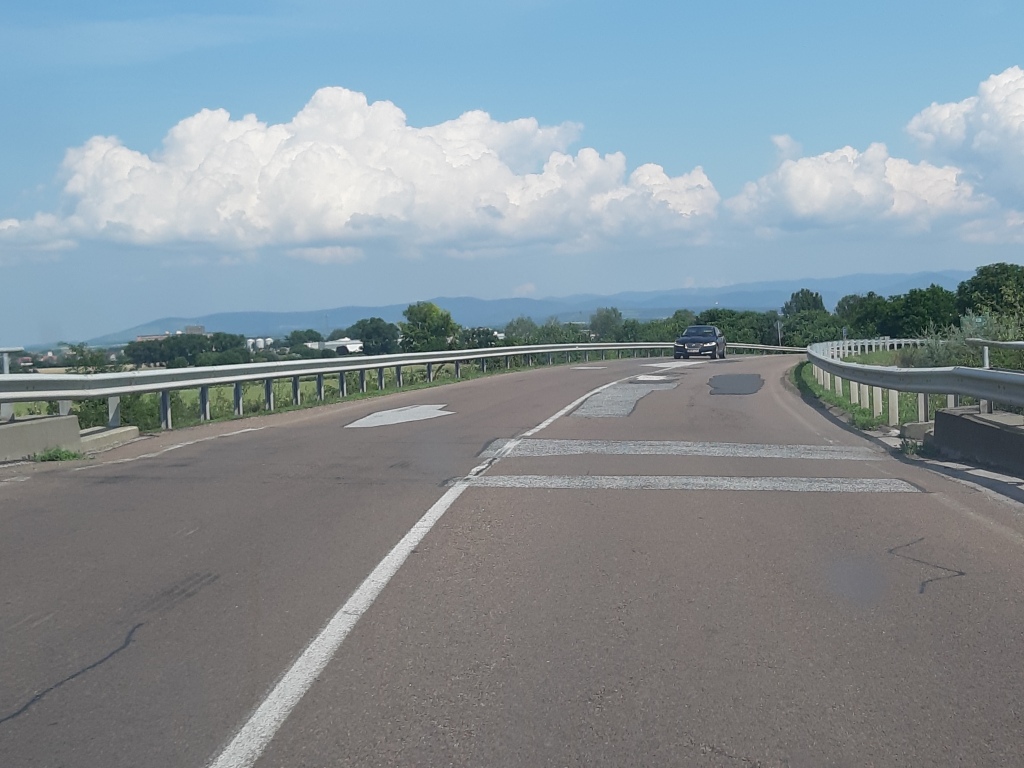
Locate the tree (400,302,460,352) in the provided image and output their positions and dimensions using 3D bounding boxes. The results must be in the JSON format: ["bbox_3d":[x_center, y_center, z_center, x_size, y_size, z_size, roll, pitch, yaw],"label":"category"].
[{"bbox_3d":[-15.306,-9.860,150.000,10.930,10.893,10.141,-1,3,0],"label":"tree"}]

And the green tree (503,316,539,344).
[{"bbox_3d":[1.490,-8.852,140.000,6.121,5.960,5.995,-1,3,0],"label":"green tree"}]

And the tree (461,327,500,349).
[{"bbox_3d":[-6.705,-9.046,170.000,8.258,6.385,7.662,-1,3,0],"label":"tree"}]

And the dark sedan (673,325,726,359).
[{"bbox_3d":[8.503,-1.860,36.000,1.920,1.460,4.950,0,4,21],"label":"dark sedan"}]

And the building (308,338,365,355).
[{"bbox_3d":[-86.184,-17.823,390.000,27.471,8.789,22.000,-1,3,6],"label":"building"}]

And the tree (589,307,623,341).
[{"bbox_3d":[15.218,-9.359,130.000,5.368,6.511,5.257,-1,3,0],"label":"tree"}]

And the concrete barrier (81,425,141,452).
[{"bbox_3d":[-5.200,0.690,9.950,0.500,0.170,1.500,-1,3,0],"label":"concrete barrier"}]

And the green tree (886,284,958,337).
[{"bbox_3d":[41.117,-6.961,80.000,6.707,6.010,6.491,1,4,27],"label":"green tree"}]

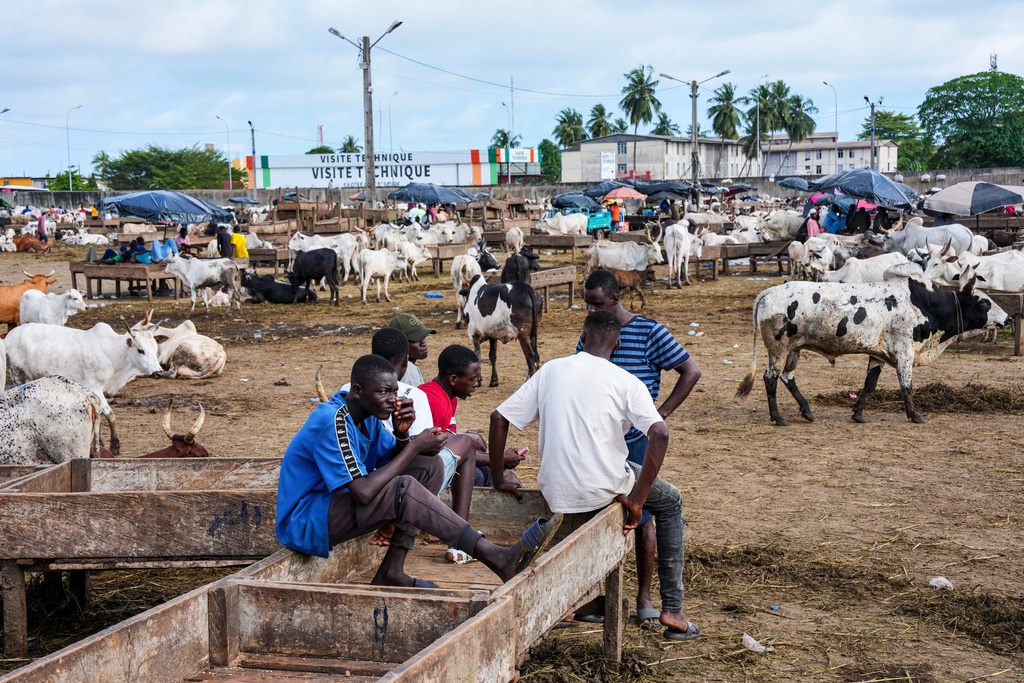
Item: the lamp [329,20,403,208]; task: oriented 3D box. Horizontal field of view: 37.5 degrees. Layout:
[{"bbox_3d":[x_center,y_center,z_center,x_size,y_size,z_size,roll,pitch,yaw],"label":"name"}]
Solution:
[{"bbox_3d":[-6.076,-8.637,62.439,0.500,9.200,4.100,-6,8,-42],"label":"lamp"}]

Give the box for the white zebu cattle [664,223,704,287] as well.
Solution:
[{"bbox_3d":[3.788,-1.953,33.300,0.600,1.400,1.950,0,6,14],"label":"white zebu cattle"}]

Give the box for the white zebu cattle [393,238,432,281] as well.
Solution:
[{"bbox_3d":[-2.440,-1.964,36.600,0.450,1.000,1.220,3,7,33],"label":"white zebu cattle"}]

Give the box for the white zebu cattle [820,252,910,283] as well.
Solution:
[{"bbox_3d":[4.632,-0.537,19.700,0.480,1.160,1.650,4,8,43],"label":"white zebu cattle"}]

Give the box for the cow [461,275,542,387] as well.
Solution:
[{"bbox_3d":[-0.121,-0.080,16.122,0.470,1.190,1.550,-4,6,-27],"label":"cow"}]

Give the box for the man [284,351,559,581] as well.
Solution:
[{"bbox_3d":[-0.330,0.555,6.005,1.130,0.990,0.560,1,6,20],"label":"man"}]

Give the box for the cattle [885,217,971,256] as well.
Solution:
[{"bbox_3d":[8.785,-1.918,31.800,1.900,1.420,0.600,-2,6,-6],"label":"cattle"}]

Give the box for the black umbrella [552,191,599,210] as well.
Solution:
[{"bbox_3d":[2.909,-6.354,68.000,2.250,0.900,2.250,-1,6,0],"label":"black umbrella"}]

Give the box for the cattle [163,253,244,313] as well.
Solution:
[{"bbox_3d":[-5.525,-1.019,27.000,1.370,1.100,0.450,0,6,7],"label":"cattle"}]

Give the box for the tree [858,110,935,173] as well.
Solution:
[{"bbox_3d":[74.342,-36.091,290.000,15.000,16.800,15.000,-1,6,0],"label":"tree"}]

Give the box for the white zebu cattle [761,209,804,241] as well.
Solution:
[{"bbox_3d":[9.127,-3.707,50.500,2.000,1.360,0.600,-7,8,-45],"label":"white zebu cattle"}]

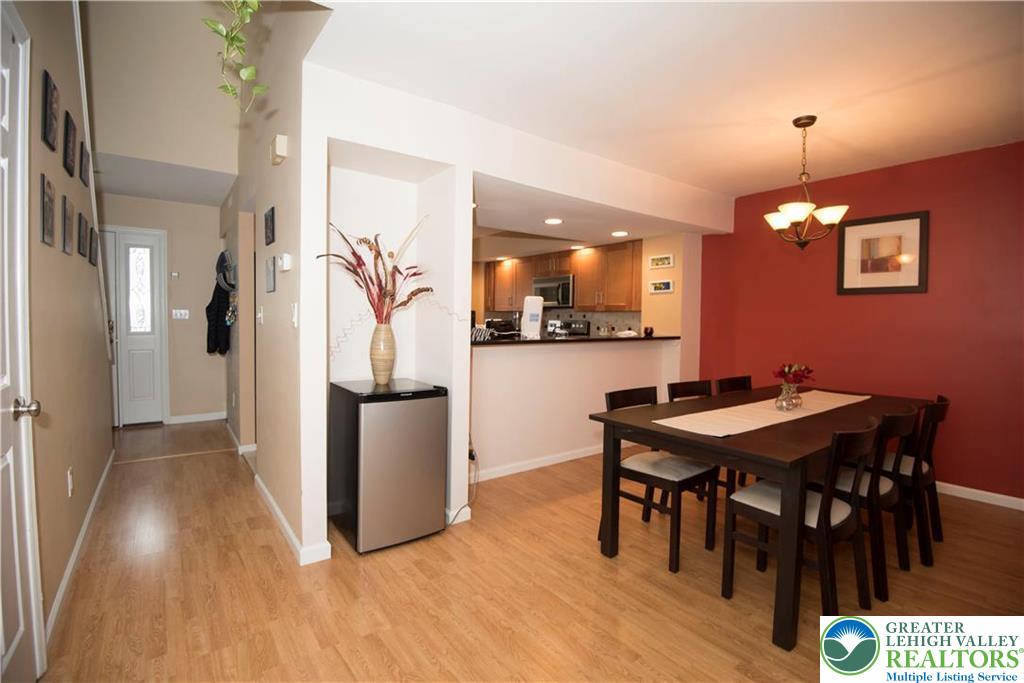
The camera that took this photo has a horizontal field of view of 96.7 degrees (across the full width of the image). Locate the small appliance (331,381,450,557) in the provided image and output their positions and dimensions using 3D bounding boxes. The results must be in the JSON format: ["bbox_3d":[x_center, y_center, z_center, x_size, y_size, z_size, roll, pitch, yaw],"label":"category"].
[{"bbox_3d":[-0.740,0.675,2.707,0.487,0.830,0.534,-1,4,-37],"label":"small appliance"}]

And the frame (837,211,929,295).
[{"bbox_3d":[2.928,-0.683,3.620,0.030,0.607,0.569,-1,4,-37],"label":"frame"}]

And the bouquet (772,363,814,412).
[{"bbox_3d":[1.644,0.264,2.668,0.225,0.261,0.205,-1,4,-37],"label":"bouquet"}]

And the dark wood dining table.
[{"bbox_3d":[1.589,0.755,2.698,2.300,0.743,0.919,-2,4,-38],"label":"dark wood dining table"}]

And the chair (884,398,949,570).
[{"bbox_3d":[2.187,0.723,2.623,0.466,0.833,0.485,-2,4,-39],"label":"chair"}]

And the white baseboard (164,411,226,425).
[{"bbox_3d":[-3.602,0.873,5.196,0.584,0.085,0.018,-1,4,-37],"label":"white baseboard"}]

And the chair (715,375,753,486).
[{"bbox_3d":[1.705,0.688,3.142,0.466,0.833,0.485,-1,4,-37],"label":"chair"}]

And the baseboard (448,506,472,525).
[{"bbox_3d":[-0.315,1.054,2.762,0.143,0.082,0.022,-1,4,-37],"label":"baseboard"}]

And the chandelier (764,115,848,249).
[{"bbox_3d":[1.779,-0.948,2.755,0.530,0.778,0.520,-1,4,-37],"label":"chandelier"}]

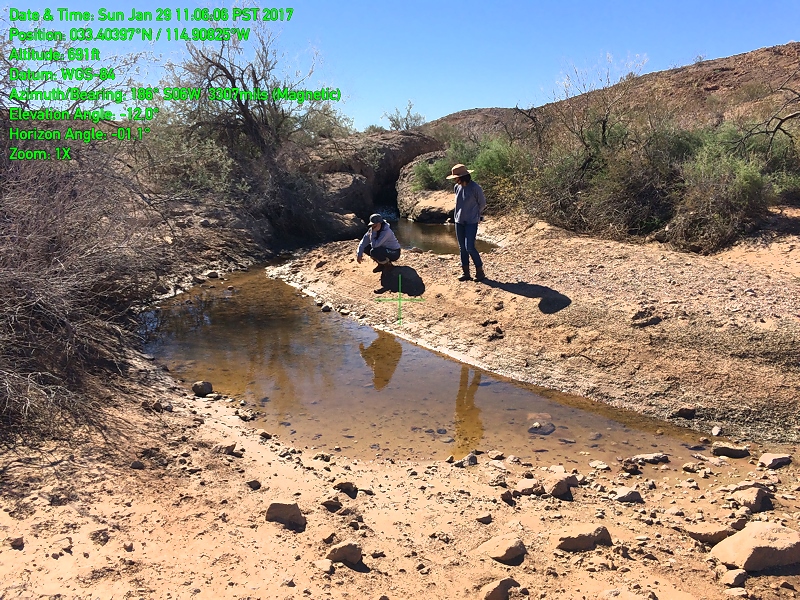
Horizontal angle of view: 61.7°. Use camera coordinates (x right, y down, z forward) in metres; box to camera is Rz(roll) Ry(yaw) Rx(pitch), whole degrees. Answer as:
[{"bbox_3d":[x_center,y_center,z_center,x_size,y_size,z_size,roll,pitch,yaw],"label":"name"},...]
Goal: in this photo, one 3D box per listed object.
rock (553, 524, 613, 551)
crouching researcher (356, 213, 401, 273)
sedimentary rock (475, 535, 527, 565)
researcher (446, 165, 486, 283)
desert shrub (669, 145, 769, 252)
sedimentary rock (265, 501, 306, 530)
[{"bbox_3d":[1.061,1.381,3.896,0.330,0.100,0.150,3,12,16],"label":"rock"},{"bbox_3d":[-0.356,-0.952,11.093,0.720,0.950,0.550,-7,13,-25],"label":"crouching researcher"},{"bbox_3d":[0.570,1.414,3.799,0.280,0.120,0.170,1,12,9],"label":"sedimentary rock"},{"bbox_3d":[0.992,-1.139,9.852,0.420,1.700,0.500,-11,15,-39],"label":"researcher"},{"bbox_3d":[5.520,-1.724,11.615,1.650,1.700,1.500,5,13,25],"label":"desert shrub"},{"bbox_3d":[-0.727,1.368,4.255,0.250,0.140,0.150,-3,12,-11],"label":"sedimentary rock"}]

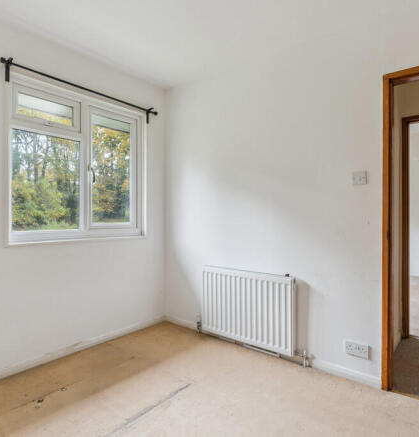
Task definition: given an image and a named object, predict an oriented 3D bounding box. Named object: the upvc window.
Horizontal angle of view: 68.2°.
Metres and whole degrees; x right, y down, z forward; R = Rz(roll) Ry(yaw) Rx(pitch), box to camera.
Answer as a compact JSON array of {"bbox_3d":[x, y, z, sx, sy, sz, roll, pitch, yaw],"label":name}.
[{"bbox_3d":[-1.082,-0.423,2.708,0.080,1.210,1.225,0,0,39],"label":"upvc window"}]

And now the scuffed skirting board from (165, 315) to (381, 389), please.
[{"bbox_3d":[0.309,1.065,2.675,2.080,0.072,0.018,0,0,39],"label":"scuffed skirting board"}]

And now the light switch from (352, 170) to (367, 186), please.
[{"bbox_3d":[1.023,-0.275,2.102,0.087,0.087,0.014,0,0,39],"label":"light switch"}]

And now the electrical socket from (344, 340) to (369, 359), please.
[{"bbox_3d":[1.008,0.894,2.110,0.146,0.087,0.022,0,0,39],"label":"electrical socket"}]

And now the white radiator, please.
[{"bbox_3d":[0.295,0.736,2.605,0.875,0.595,0.085,0,0,39],"label":"white radiator"}]

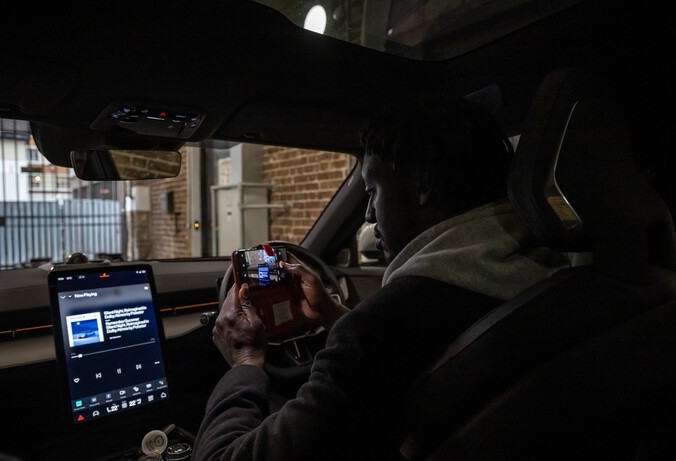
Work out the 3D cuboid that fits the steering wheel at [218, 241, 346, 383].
[{"bbox_3d":[-0.137,0.201,1.209,0.370,0.358,0.090,-2,-19,-41],"label":"steering wheel"}]

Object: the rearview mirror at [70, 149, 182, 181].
[{"bbox_3d":[-0.430,-0.135,0.956,0.032,0.060,0.243,5,10,31],"label":"rearview mirror"}]

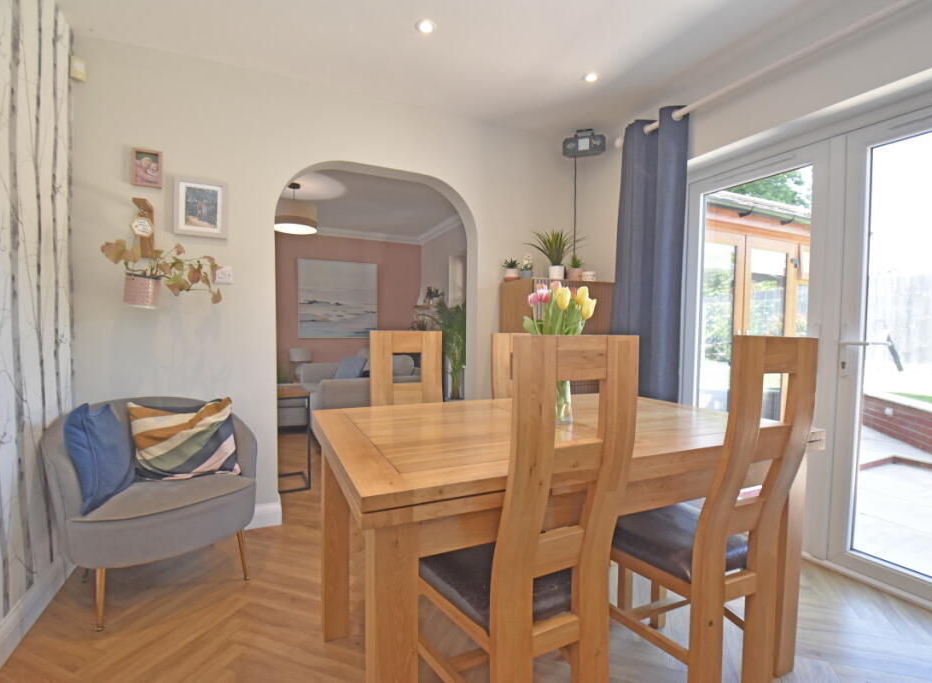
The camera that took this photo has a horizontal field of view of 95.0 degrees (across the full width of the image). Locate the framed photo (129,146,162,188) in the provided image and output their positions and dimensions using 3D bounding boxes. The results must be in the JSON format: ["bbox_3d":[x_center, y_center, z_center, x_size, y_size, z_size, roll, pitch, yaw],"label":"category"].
[{"bbox_3d":[-1.497,-0.812,1.999,0.118,0.170,0.020,0,2,-25],"label":"framed photo"}]

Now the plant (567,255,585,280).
[{"bbox_3d":[0.730,-0.488,2.844,0.117,0.175,0.117,1,2,0],"label":"plant"}]

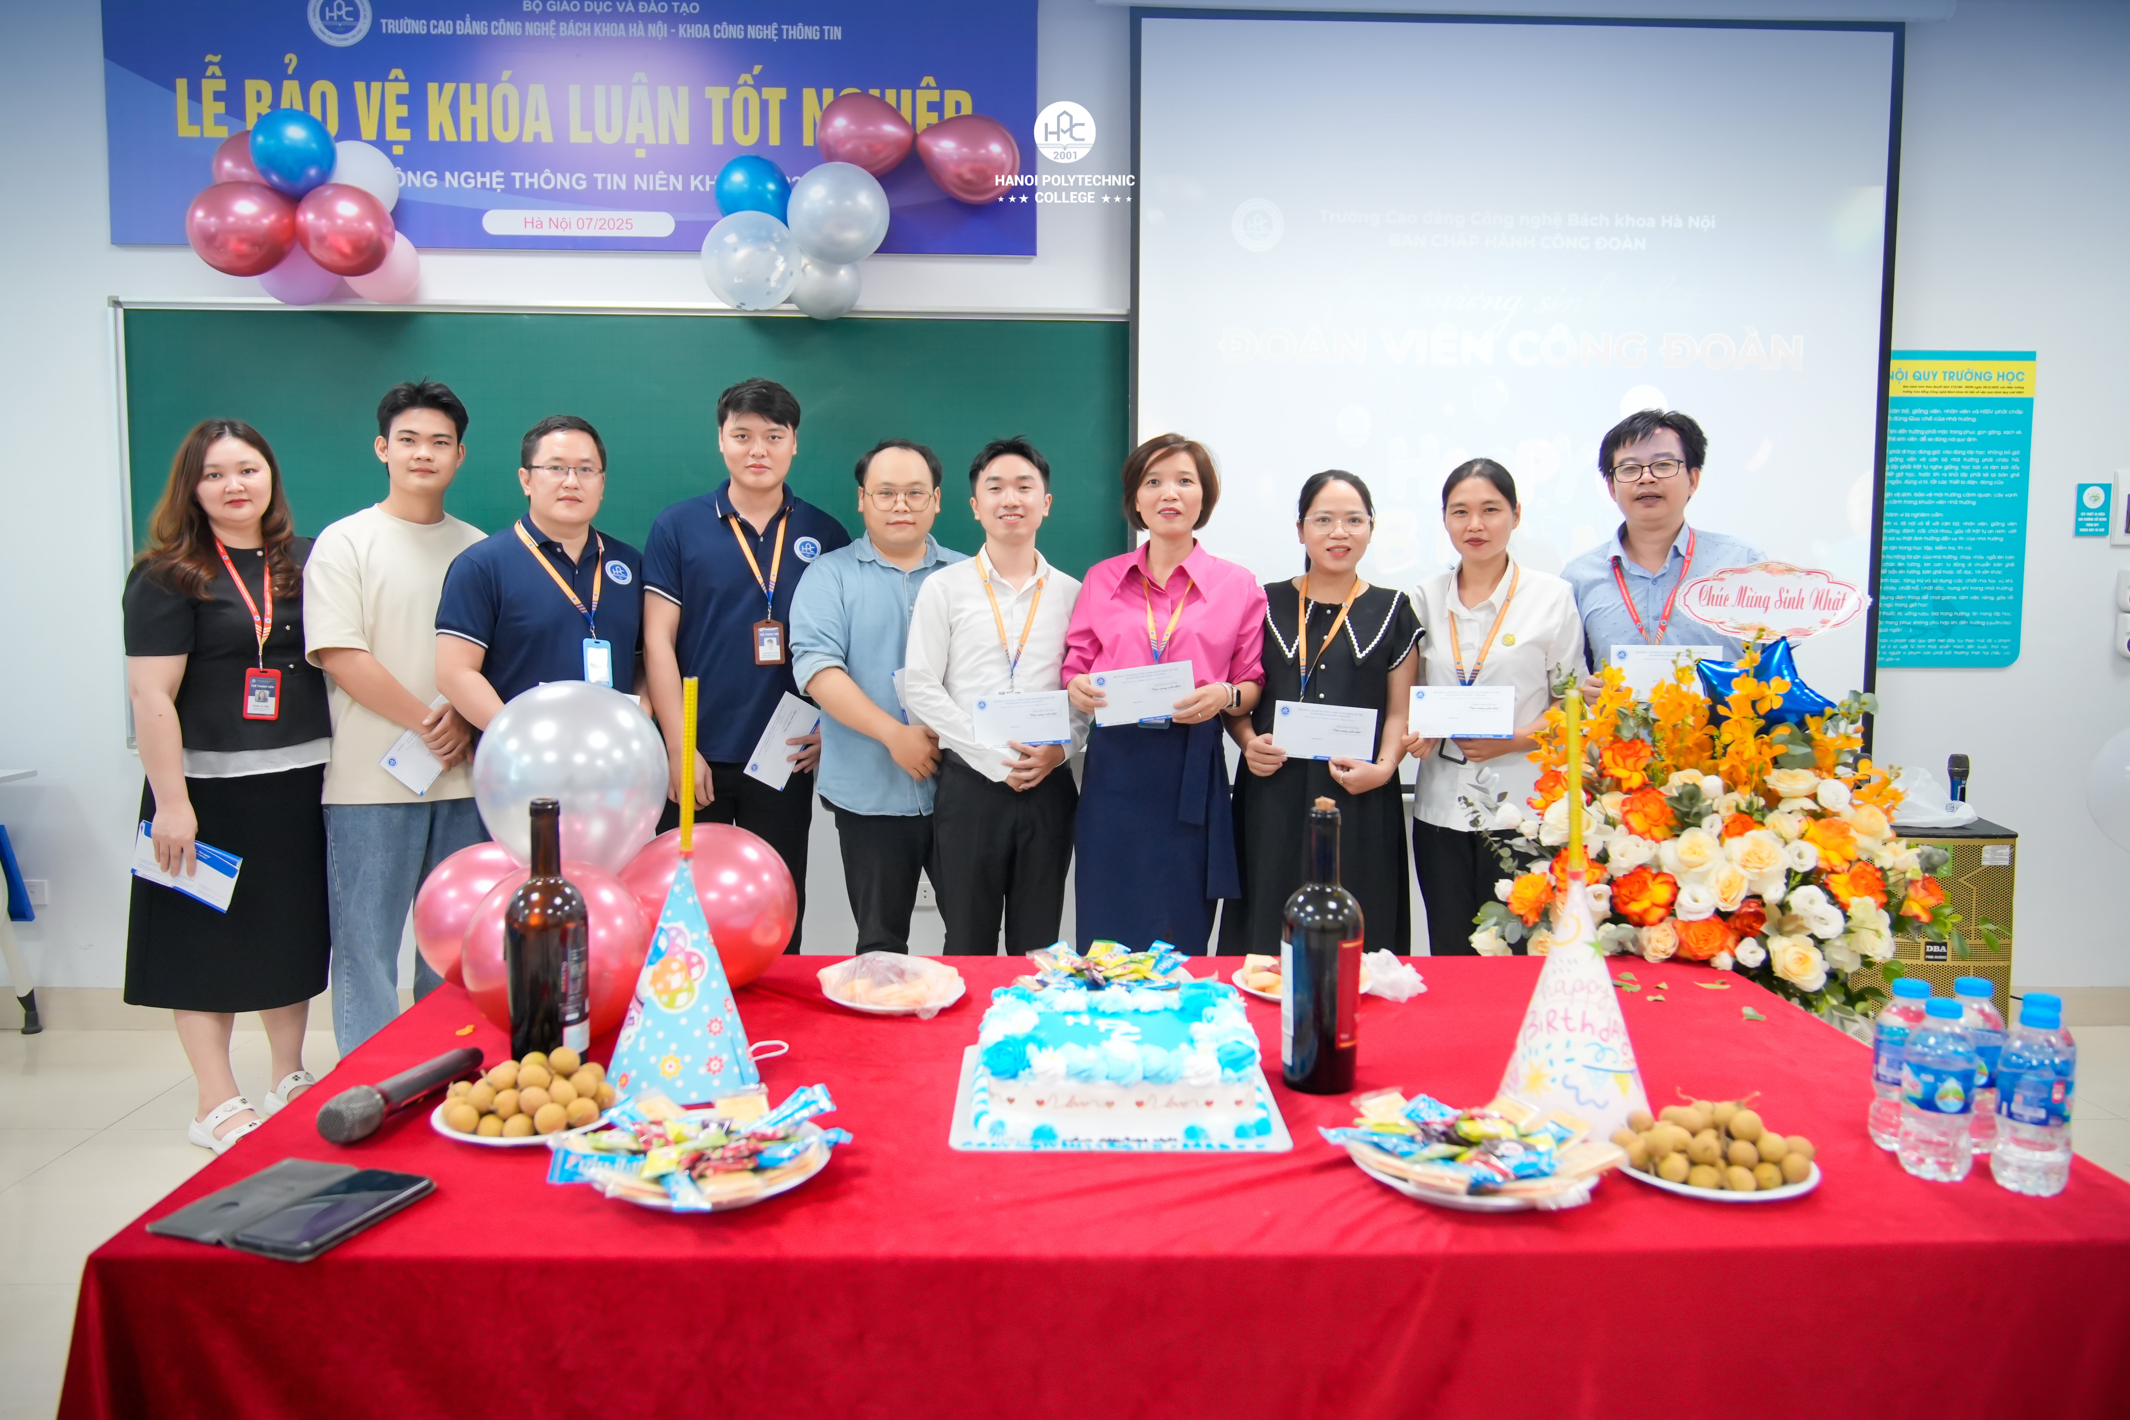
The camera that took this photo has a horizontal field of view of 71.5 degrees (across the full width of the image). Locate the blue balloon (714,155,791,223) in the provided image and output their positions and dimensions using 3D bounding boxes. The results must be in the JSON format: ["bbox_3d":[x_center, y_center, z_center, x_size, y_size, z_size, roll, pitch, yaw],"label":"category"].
[{"bbox_3d":[-0.826,-1.364,3.919,0.199,0.196,0.197,0,5,0],"label":"blue balloon"}]

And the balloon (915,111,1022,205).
[{"bbox_3d":[-0.258,-1.458,3.923,0.282,0.226,0.232,0,5,0],"label":"balloon"}]

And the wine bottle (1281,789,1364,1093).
[{"bbox_3d":[0.262,0.233,1.490,0.079,0.295,0.079,1,5,10],"label":"wine bottle"}]

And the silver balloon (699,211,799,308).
[{"bbox_3d":[-0.834,-1.188,3.910,0.260,0.270,0.260,0,5,0],"label":"silver balloon"}]

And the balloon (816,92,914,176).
[{"bbox_3d":[-0.525,-1.514,3.892,0.257,0.202,0.208,0,5,0],"label":"balloon"}]

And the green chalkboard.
[{"bbox_3d":[-1.208,-0.508,4.154,2.870,1.250,0.050,0,4,-2],"label":"green chalkboard"}]

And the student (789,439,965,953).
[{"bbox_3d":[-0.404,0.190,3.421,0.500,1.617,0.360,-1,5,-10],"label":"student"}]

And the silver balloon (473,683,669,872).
[{"bbox_3d":[-0.640,0.099,1.920,0.245,0.275,0.245,0,4,0],"label":"silver balloon"}]

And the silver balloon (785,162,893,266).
[{"bbox_3d":[-0.586,-1.279,3.815,0.277,0.277,0.285,0,4,0],"label":"silver balloon"}]

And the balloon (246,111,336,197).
[{"bbox_3d":[-1.971,-1.421,3.778,0.198,0.211,0.205,0,5,0],"label":"balloon"}]

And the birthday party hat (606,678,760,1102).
[{"bbox_3d":[-0.384,0.173,1.478,0.149,0.408,0.149,0,5,0],"label":"birthday party hat"}]

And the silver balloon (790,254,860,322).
[{"bbox_3d":[-0.640,-1.136,3.954,0.189,0.184,0.186,0,5,0],"label":"silver balloon"}]

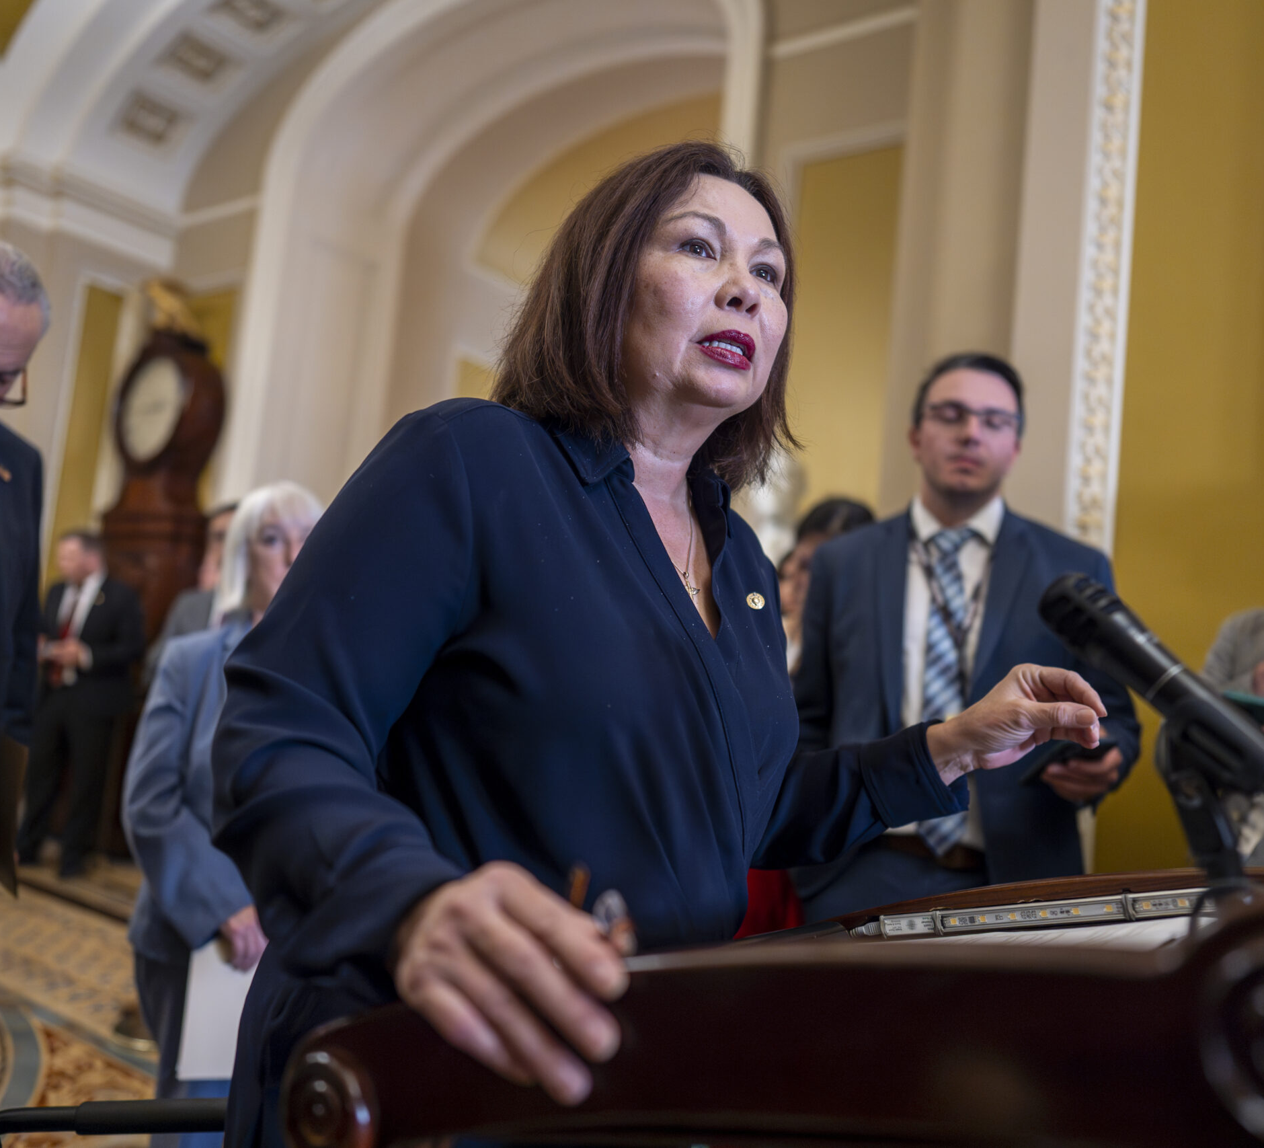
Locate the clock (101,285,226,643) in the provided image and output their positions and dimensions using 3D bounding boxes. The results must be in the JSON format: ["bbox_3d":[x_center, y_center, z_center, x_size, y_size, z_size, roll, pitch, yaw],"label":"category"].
[{"bbox_3d":[-2.936,-0.045,6.950,0.780,3.320,0.400,2,-8,37],"label":"clock"}]

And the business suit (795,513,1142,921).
[{"bbox_3d":[0.453,0.698,1.730,0.530,1.530,0.350,4,-6,17],"label":"business suit"}]

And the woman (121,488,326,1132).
[{"bbox_3d":[-0.697,0.603,1.980,0.480,1.570,0.360,10,-7,-33],"label":"woman"}]

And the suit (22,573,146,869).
[{"bbox_3d":[-2.869,0.756,5.950,0.490,1.500,0.350,4,-7,22],"label":"suit"}]

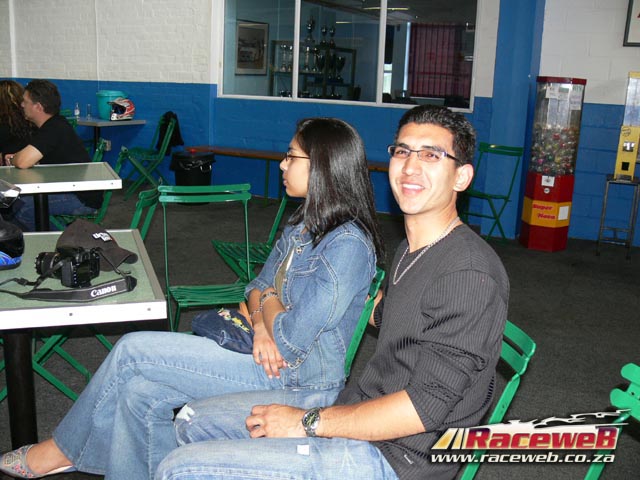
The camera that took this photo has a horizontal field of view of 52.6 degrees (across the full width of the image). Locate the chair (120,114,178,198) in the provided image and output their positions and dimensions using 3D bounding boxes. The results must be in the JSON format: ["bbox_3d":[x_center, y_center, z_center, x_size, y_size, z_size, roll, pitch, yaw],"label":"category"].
[{"bbox_3d":[-1.838,-0.879,6.974,0.540,0.830,0.420,-6,16,-30],"label":"chair"}]

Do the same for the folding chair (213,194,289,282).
[{"bbox_3d":[-0.301,0.068,3.403,0.540,0.830,0.420,-5,16,-28],"label":"folding chair"}]

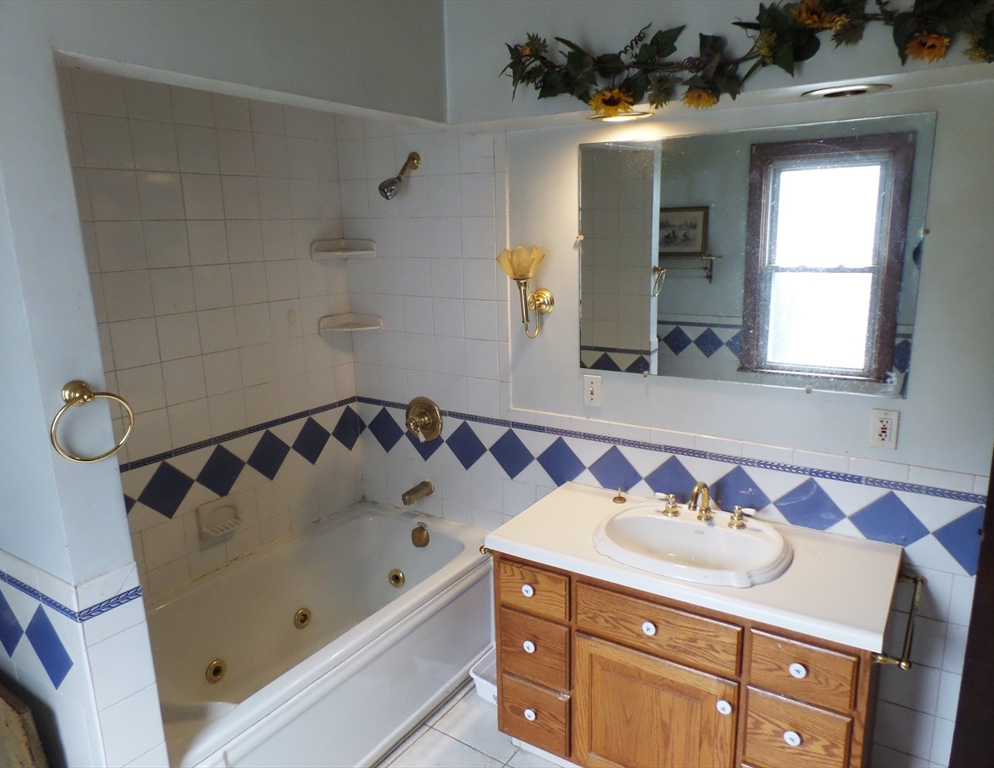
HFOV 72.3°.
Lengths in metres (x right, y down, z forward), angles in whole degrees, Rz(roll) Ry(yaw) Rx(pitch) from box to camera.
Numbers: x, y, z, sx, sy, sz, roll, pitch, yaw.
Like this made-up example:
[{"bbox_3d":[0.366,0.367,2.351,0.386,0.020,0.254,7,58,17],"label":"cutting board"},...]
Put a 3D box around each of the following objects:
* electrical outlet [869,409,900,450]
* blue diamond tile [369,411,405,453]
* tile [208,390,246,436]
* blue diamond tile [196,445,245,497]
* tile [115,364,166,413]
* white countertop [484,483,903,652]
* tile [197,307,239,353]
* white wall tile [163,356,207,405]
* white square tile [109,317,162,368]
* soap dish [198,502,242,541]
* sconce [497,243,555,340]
[{"bbox_3d":[1.116,0.134,1.956,0.071,0.116,0.012,7,15,32],"label":"electrical outlet"},{"bbox_3d":[-0.487,0.207,3.026,0.216,0.216,0.010,7,15,32],"label":"blue diamond tile"},{"bbox_3d":[-1.009,0.109,2.548,0.010,0.150,0.150,8,16,33],"label":"tile"},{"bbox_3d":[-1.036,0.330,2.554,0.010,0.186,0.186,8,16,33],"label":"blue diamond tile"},{"bbox_3d":[-1.182,0.020,2.264,0.010,0.150,0.150,8,16,33],"label":"tile"},{"bbox_3d":[0.577,0.495,2.071,1.088,0.043,0.536,7,15,32],"label":"white countertop"},{"bbox_3d":[-1.016,-0.194,2.477,0.010,0.155,0.151,8,16,33],"label":"tile"},{"bbox_3d":[-1.104,-0.013,2.403,0.013,0.153,0.152,8,16,33],"label":"white wall tile"},{"bbox_3d":[-1.177,-0.132,2.215,0.010,0.153,0.153,7,15,32],"label":"white square tile"},{"bbox_3d":[-1.019,0.509,2.553,0.090,0.118,0.158,8,16,33],"label":"soap dish"},{"bbox_3d":[0.103,-0.309,2.360,0.165,0.310,0.235,7,15,32],"label":"sconce"}]

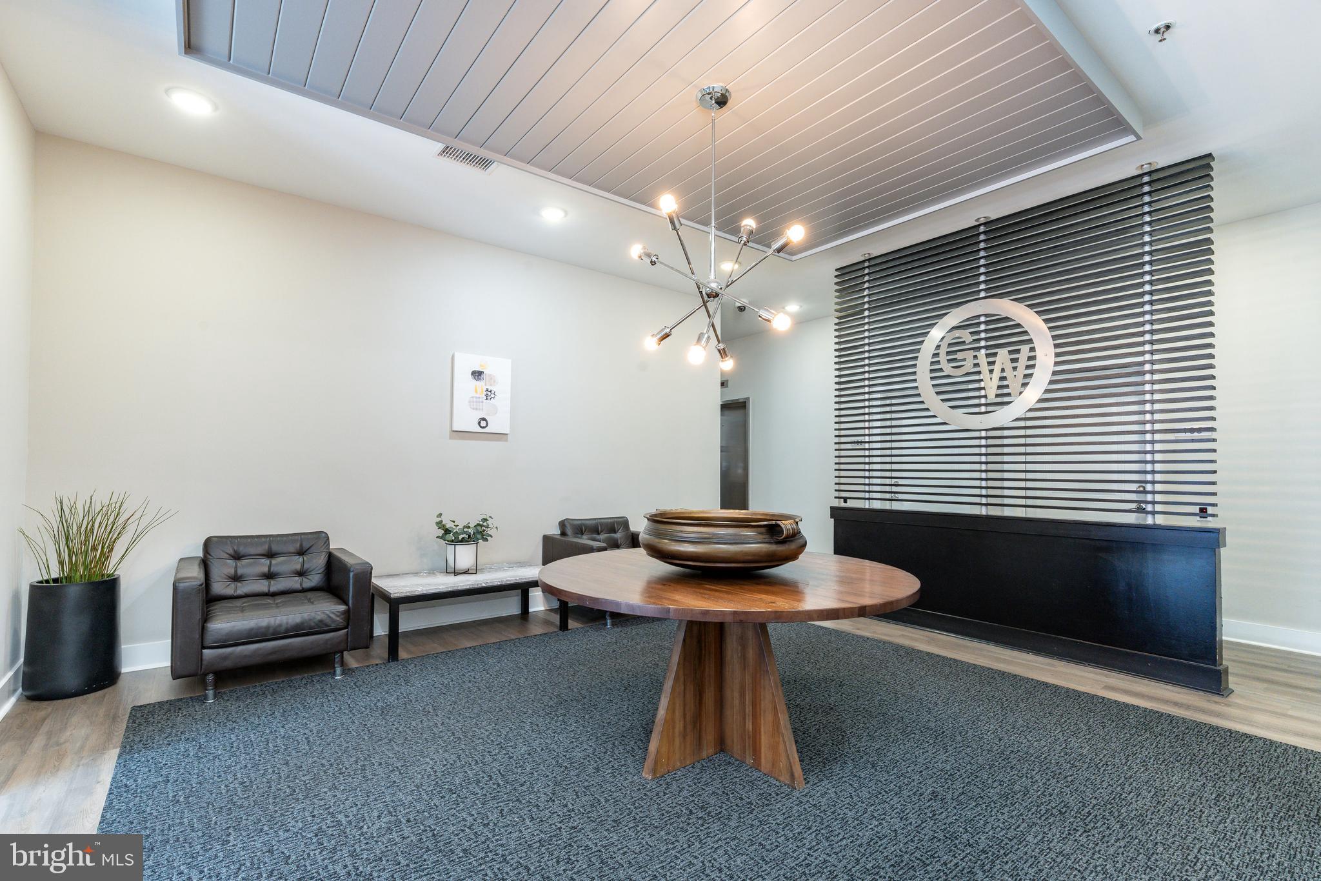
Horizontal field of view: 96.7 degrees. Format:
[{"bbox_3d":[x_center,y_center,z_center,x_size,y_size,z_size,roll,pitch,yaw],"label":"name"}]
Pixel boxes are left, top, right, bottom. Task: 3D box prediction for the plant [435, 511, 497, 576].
[{"bbox_3d":[-1.464,0.775,4.374,0.390,0.425,0.340,3,-4,-37],"label":"plant"}]

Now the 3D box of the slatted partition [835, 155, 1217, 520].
[{"bbox_3d":[2.314,-0.547,4.232,0.100,2.020,2.485,3,-4,-37],"label":"slatted partition"}]

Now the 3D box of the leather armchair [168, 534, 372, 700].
[{"bbox_3d":[-2.255,0.950,3.423,0.885,0.785,0.870,3,-4,-37],"label":"leather armchair"}]

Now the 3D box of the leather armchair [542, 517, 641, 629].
[{"bbox_3d":[-0.379,1.039,4.860,0.885,0.785,0.855,3,-4,-37],"label":"leather armchair"}]

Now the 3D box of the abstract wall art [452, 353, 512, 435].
[{"bbox_3d":[-1.407,-0.369,4.670,0.464,0.611,0.035,3,-4,-37],"label":"abstract wall art"}]

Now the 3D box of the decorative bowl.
[{"bbox_3d":[0.282,0.433,2.537,0.720,0.235,0.720,1,-3,0],"label":"decorative bowl"}]

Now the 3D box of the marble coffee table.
[{"bbox_3d":[-1.360,1.186,4.228,1.220,0.410,0.650,3,-4,-37],"label":"marble coffee table"}]

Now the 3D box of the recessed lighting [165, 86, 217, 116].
[{"bbox_3d":[-2.347,-1.686,2.939,0.210,0.030,0.210,3,-4,-37],"label":"recessed lighting"}]

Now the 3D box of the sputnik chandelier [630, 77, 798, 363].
[{"bbox_3d":[0.251,-0.977,2.731,0.740,1.290,0.740,3,-4,-37],"label":"sputnik chandelier"}]

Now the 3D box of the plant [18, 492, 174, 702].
[{"bbox_3d":[-2.974,0.795,3.109,0.610,1.050,0.520,3,-4,-37],"label":"plant"}]

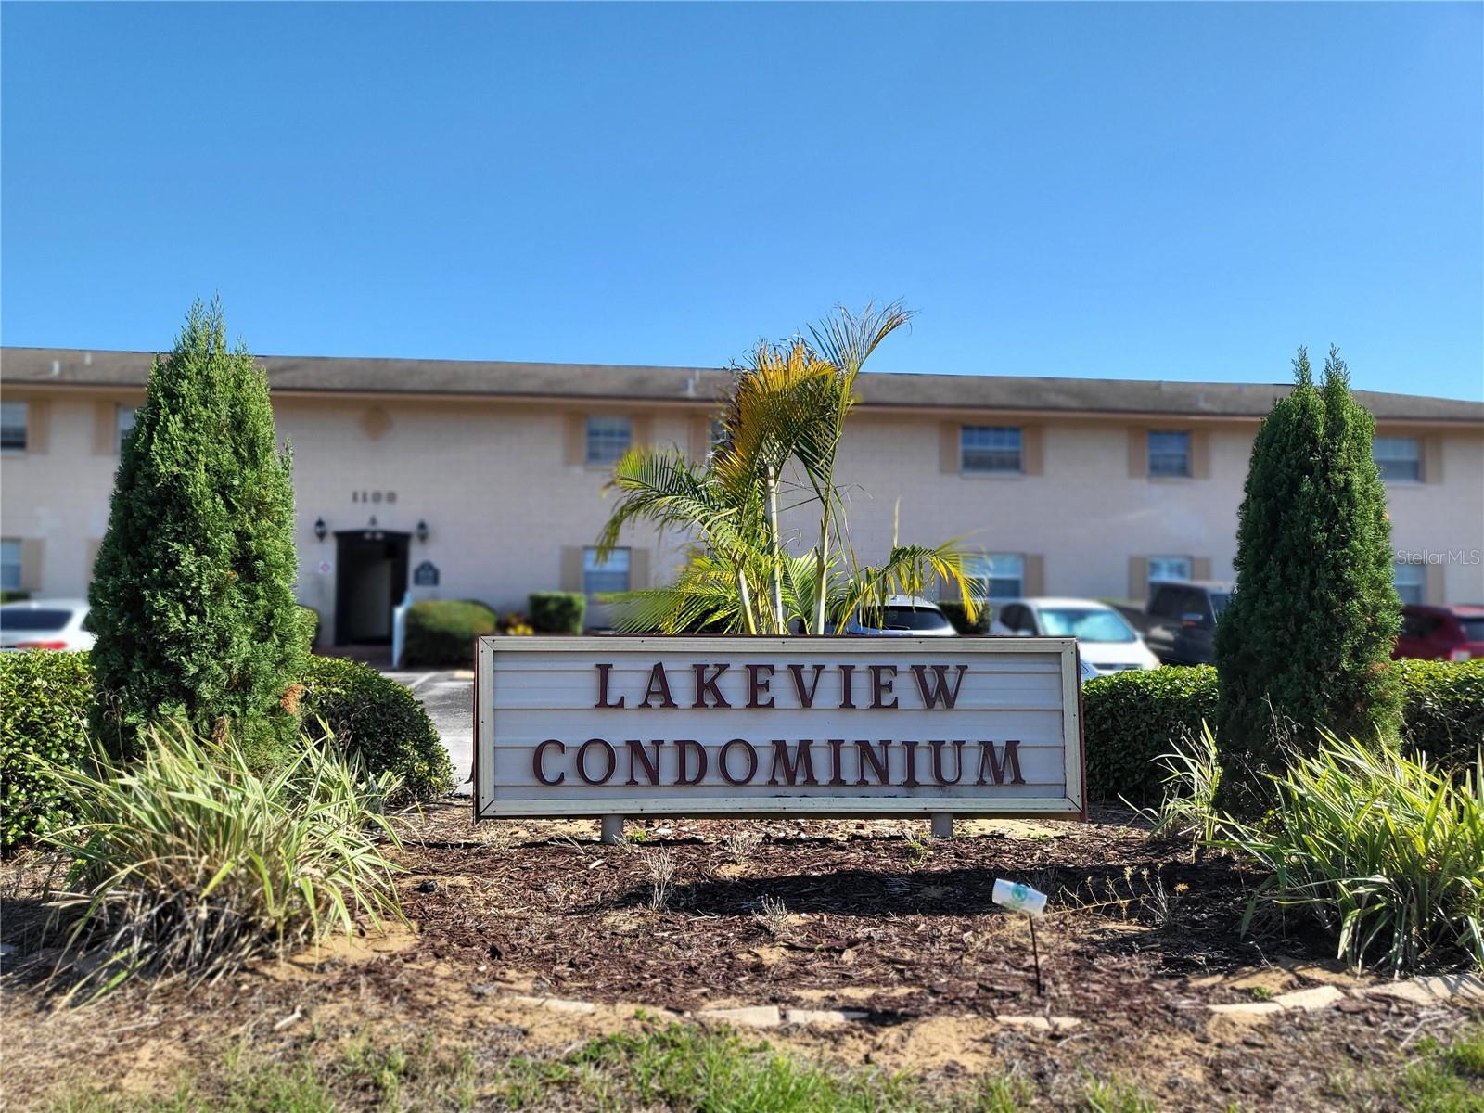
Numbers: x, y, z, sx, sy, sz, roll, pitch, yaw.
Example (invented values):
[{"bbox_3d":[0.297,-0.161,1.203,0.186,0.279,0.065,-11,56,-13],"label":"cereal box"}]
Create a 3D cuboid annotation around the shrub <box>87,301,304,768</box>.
[{"bbox_3d":[-2.771,0.044,5.650,1.100,2.620,1.080,1,-3,-3],"label":"shrub"}]

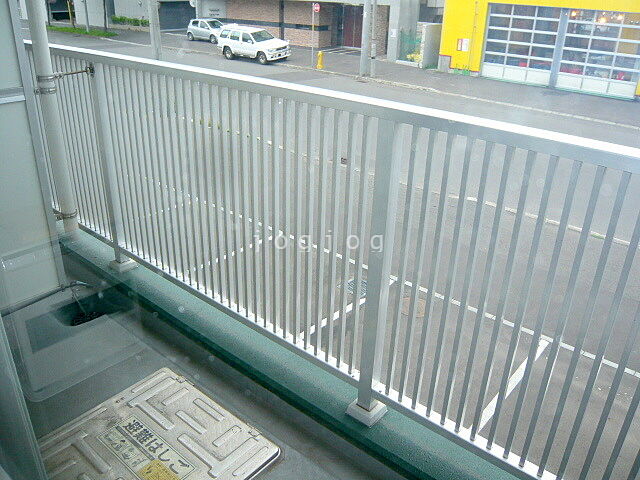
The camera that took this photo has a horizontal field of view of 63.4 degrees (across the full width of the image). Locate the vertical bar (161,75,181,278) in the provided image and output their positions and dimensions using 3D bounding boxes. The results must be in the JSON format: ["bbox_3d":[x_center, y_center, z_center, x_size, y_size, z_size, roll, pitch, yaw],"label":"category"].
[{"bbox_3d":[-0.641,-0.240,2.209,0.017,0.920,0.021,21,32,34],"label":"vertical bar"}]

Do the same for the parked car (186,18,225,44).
[{"bbox_3d":[-7.408,-14.429,35.682,3.680,1.510,1.660,21,32,34],"label":"parked car"}]

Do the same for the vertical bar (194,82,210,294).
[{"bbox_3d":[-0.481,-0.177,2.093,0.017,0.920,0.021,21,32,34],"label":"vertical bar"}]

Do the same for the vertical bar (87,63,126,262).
[{"bbox_3d":[-1.036,-0.352,2.543,0.053,1.040,0.055,21,32,34],"label":"vertical bar"}]

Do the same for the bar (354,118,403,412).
[{"bbox_3d":[0.184,0.128,1.637,0.051,1.017,0.055,21,32,34],"label":"bar"}]

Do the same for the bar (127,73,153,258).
[{"bbox_3d":[-0.786,-0.296,2.308,0.015,0.896,0.023,21,32,34],"label":"bar"}]

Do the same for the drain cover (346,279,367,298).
[{"bbox_3d":[0.570,0.702,7.635,0.410,0.040,0.410,21,32,34],"label":"drain cover"}]

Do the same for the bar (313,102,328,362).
[{"bbox_3d":[0.006,0.015,1.727,0.015,0.907,0.023,21,32,34],"label":"bar"}]

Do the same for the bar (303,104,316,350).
[{"bbox_3d":[-0.035,-0.001,1.757,0.015,0.907,0.023,21,32,34],"label":"bar"}]

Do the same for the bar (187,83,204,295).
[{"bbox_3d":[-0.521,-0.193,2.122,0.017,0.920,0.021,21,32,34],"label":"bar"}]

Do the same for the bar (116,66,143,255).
[{"bbox_3d":[-0.864,-0.325,2.366,0.015,0.896,0.023,21,32,34],"label":"bar"}]

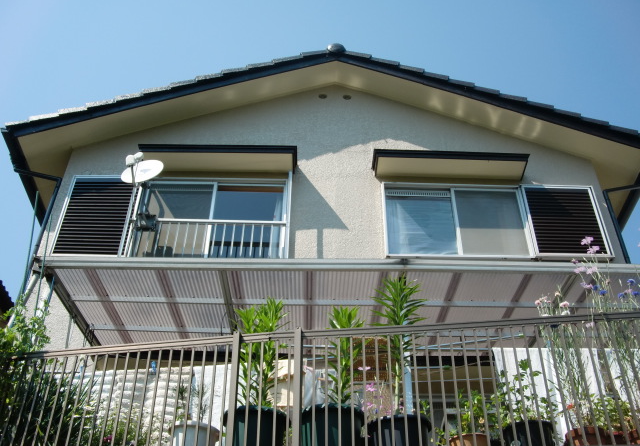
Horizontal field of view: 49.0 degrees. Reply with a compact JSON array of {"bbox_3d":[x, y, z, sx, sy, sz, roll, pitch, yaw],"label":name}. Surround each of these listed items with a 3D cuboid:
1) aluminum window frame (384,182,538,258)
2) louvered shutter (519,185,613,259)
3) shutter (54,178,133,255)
[{"bbox_3d":[1.563,-0.033,8.026,1.651,1.078,0.120,1,-38,-1],"label":"aluminum window frame"},{"bbox_3d":[2.805,-0.024,7.999,0.847,1.044,0.100,1,-38,-1],"label":"louvered shutter"},{"bbox_3d":[-2.526,-0.080,7.910,0.720,1.116,0.080,1,-38,-1],"label":"shutter"}]

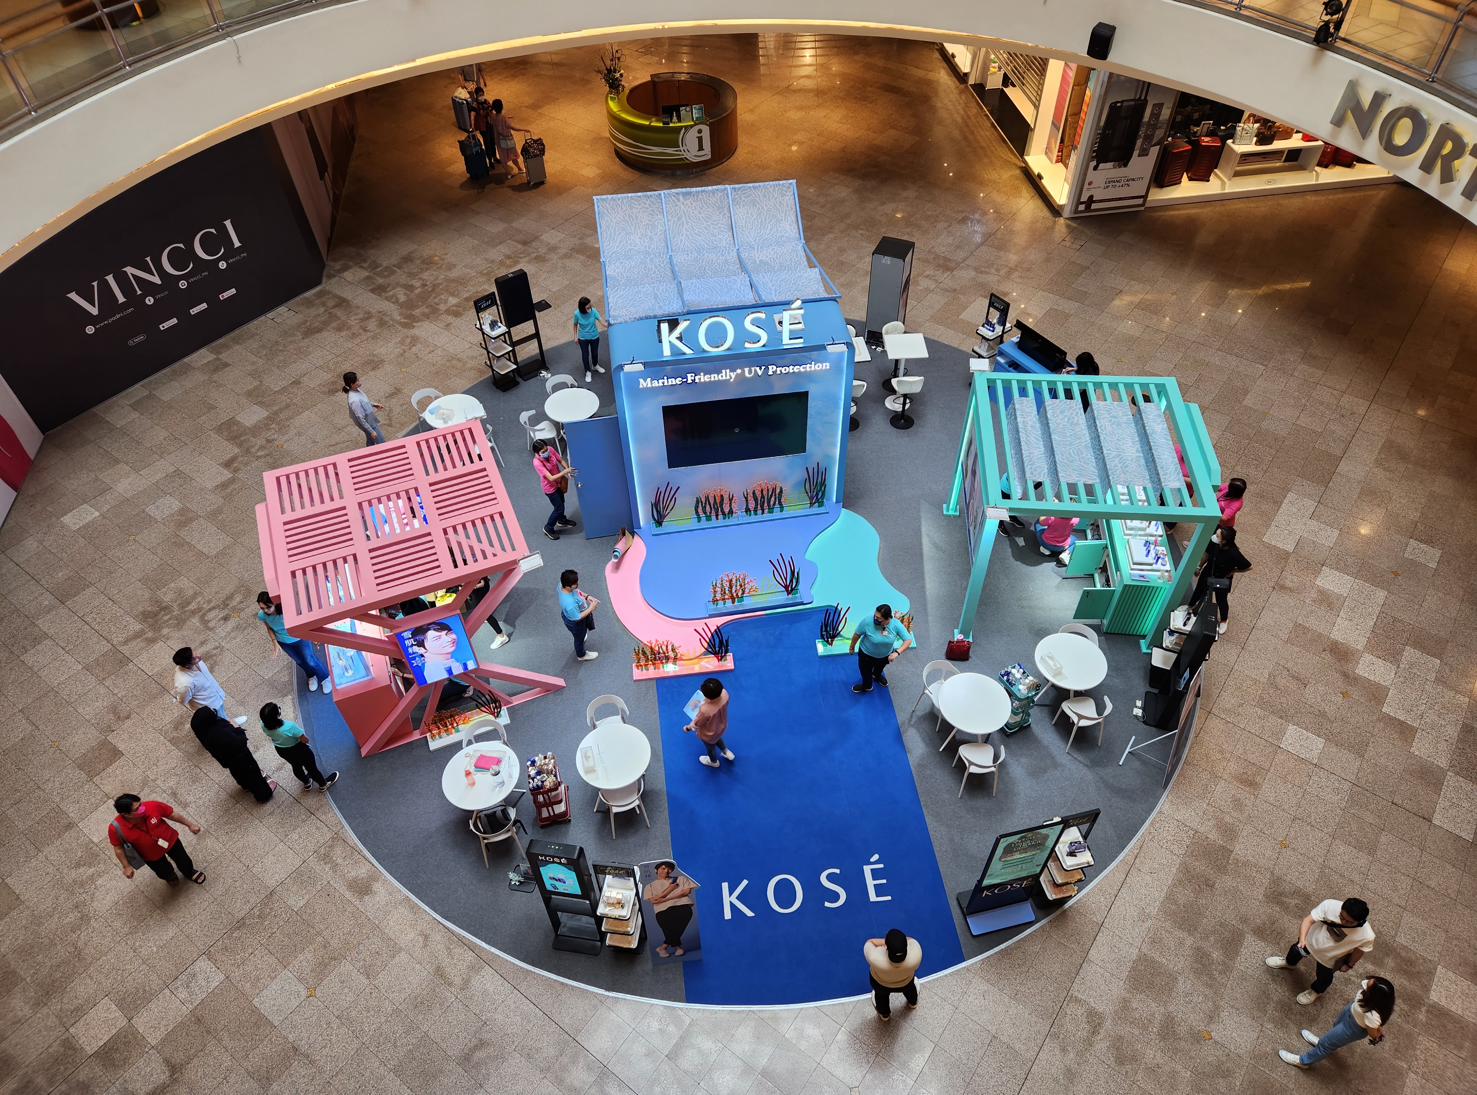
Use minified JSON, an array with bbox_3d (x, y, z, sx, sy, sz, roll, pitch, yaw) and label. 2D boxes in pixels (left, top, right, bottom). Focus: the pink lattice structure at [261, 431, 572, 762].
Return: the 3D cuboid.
[{"bbox_3d":[-3.862,0.467,11.648,2.650,2.400,2.470,-18,48,-15],"label":"pink lattice structure"}]

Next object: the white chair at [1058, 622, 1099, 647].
[{"bbox_3d":[4.080,1.350,12.012,0.510,0.740,0.490,21,50,20],"label":"white chair"}]

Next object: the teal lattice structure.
[{"bbox_3d":[4.170,-0.461,12.317,2.600,2.420,2.410,3,47,5],"label":"teal lattice structure"}]

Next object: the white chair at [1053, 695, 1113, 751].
[{"bbox_3d":[3.944,1.950,11.206,0.530,0.760,0.510,-9,47,-7],"label":"white chair"}]

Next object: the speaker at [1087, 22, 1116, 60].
[{"bbox_3d":[5.603,-7.785,15.103,0.280,0.380,0.250,25,53,23],"label":"speaker"}]

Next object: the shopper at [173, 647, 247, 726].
[{"bbox_3d":[-5.999,1.643,11.140,0.480,1.650,0.520,-33,54,-26],"label":"shopper"}]

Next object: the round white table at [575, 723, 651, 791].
[{"bbox_3d":[-1.324,2.467,10.707,0.800,0.740,0.800,-2,47,0],"label":"round white table"}]

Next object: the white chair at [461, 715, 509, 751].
[{"bbox_3d":[-2.736,2.295,10.902,0.520,0.740,0.490,-5,48,-3],"label":"white chair"}]

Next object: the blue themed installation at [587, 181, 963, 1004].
[{"bbox_3d":[0.128,-0.631,11.911,3.900,3.100,10.700,-6,48,-4],"label":"blue themed installation"}]

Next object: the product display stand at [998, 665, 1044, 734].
[{"bbox_3d":[3.195,1.753,11.382,0.310,0.800,0.440,-20,49,-16],"label":"product display stand"}]

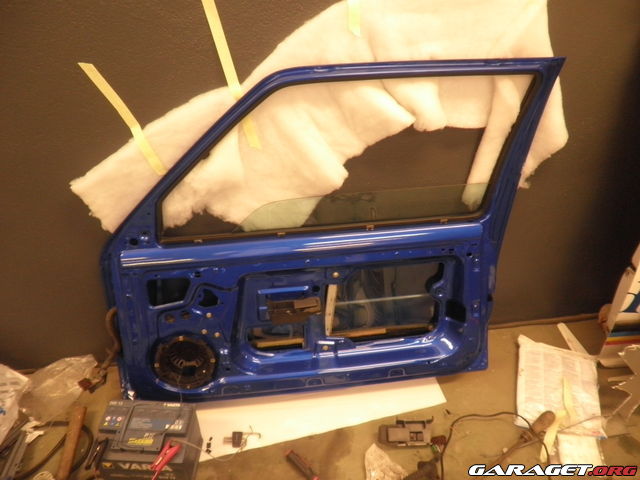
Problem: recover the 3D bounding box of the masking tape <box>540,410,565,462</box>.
[{"bbox_3d":[0.729,0.612,1.504,0.031,0.022,0.175,25,43,27],"label":"masking tape"}]

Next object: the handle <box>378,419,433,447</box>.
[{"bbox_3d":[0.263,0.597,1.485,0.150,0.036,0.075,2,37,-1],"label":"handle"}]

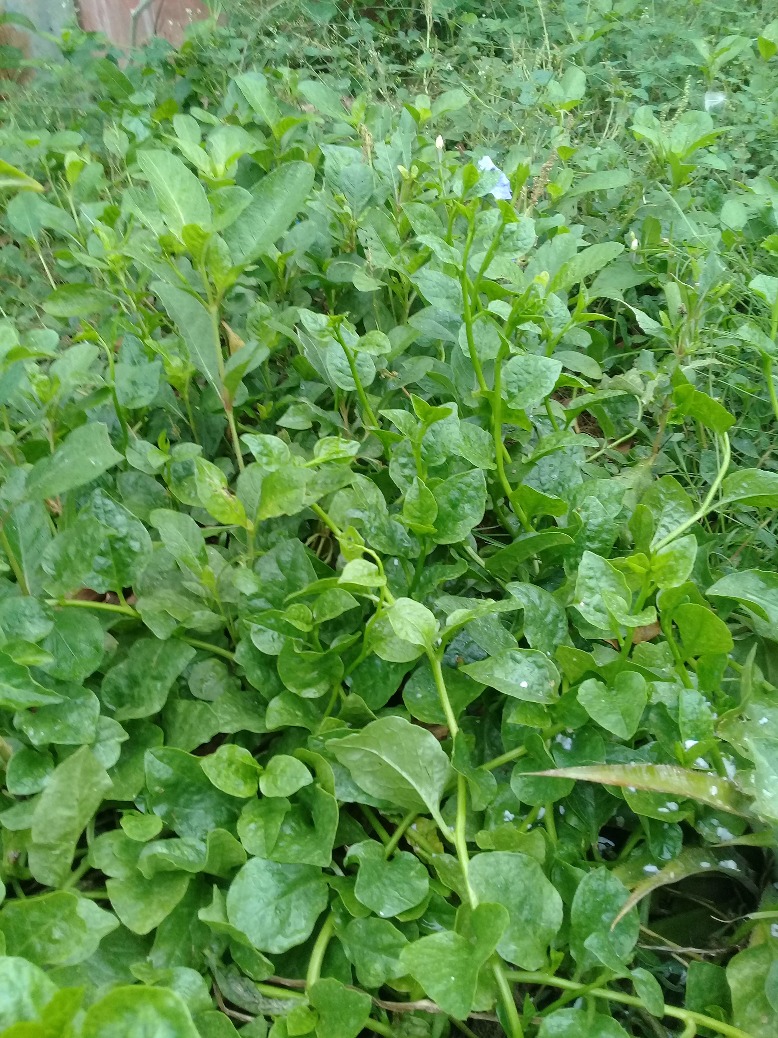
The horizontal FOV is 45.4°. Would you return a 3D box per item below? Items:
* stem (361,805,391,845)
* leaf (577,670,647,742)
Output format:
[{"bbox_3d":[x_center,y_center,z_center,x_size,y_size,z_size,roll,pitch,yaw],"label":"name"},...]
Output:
[{"bbox_3d":[-0.012,0.277,0.843,0.009,0.009,0.046,-44,56,0],"label":"stem"},{"bbox_3d":[0.197,0.164,0.819,0.060,0.018,0.060,-11,61,3],"label":"leaf"}]

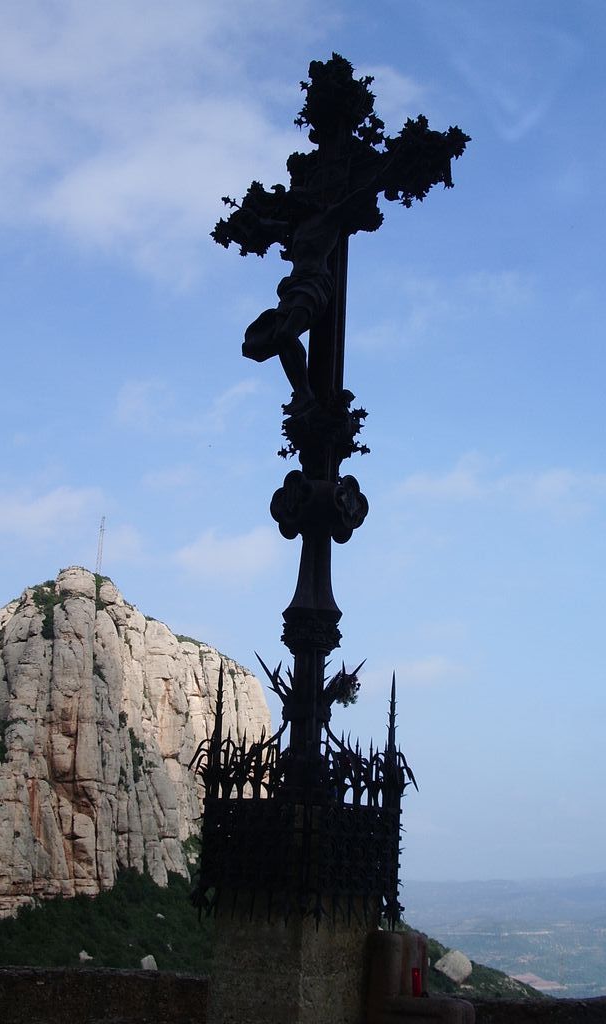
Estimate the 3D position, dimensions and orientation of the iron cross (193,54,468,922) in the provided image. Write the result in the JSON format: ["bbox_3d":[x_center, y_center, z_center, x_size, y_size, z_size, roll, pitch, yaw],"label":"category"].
[{"bbox_3d":[0.084,-0.457,8.096,2.325,6.098,1.101,-10,-20,38],"label":"iron cross"}]

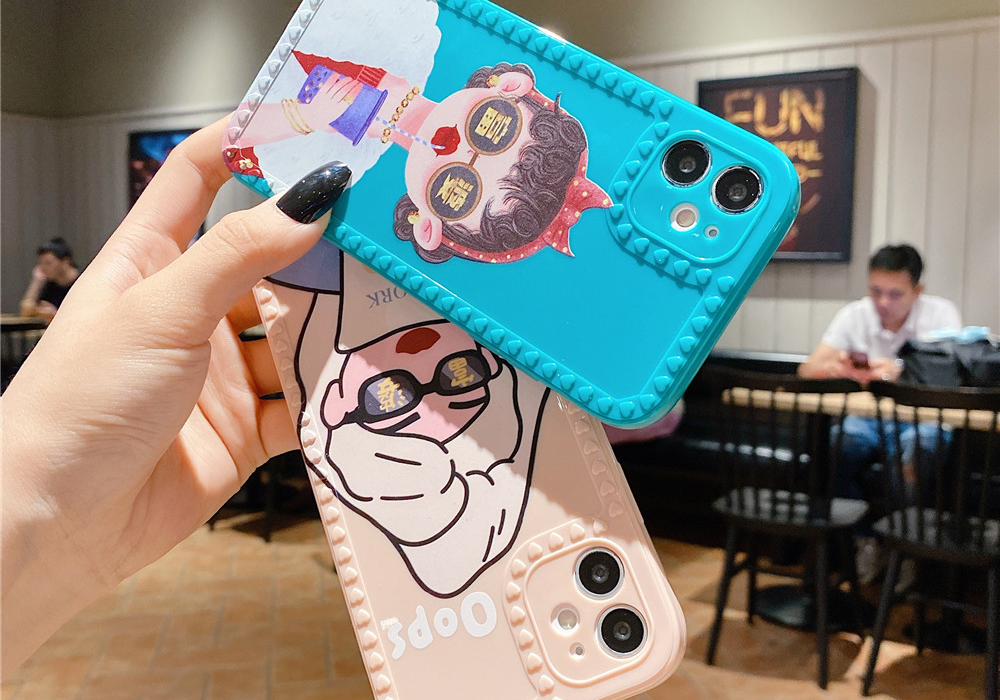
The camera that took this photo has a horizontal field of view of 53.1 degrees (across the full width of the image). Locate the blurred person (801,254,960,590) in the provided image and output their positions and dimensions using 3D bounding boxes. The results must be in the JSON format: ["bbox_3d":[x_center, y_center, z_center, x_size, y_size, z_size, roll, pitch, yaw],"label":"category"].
[{"bbox_3d":[1.285,0.240,3.380,0.550,1.190,0.700,3,6,27],"label":"blurred person"}]

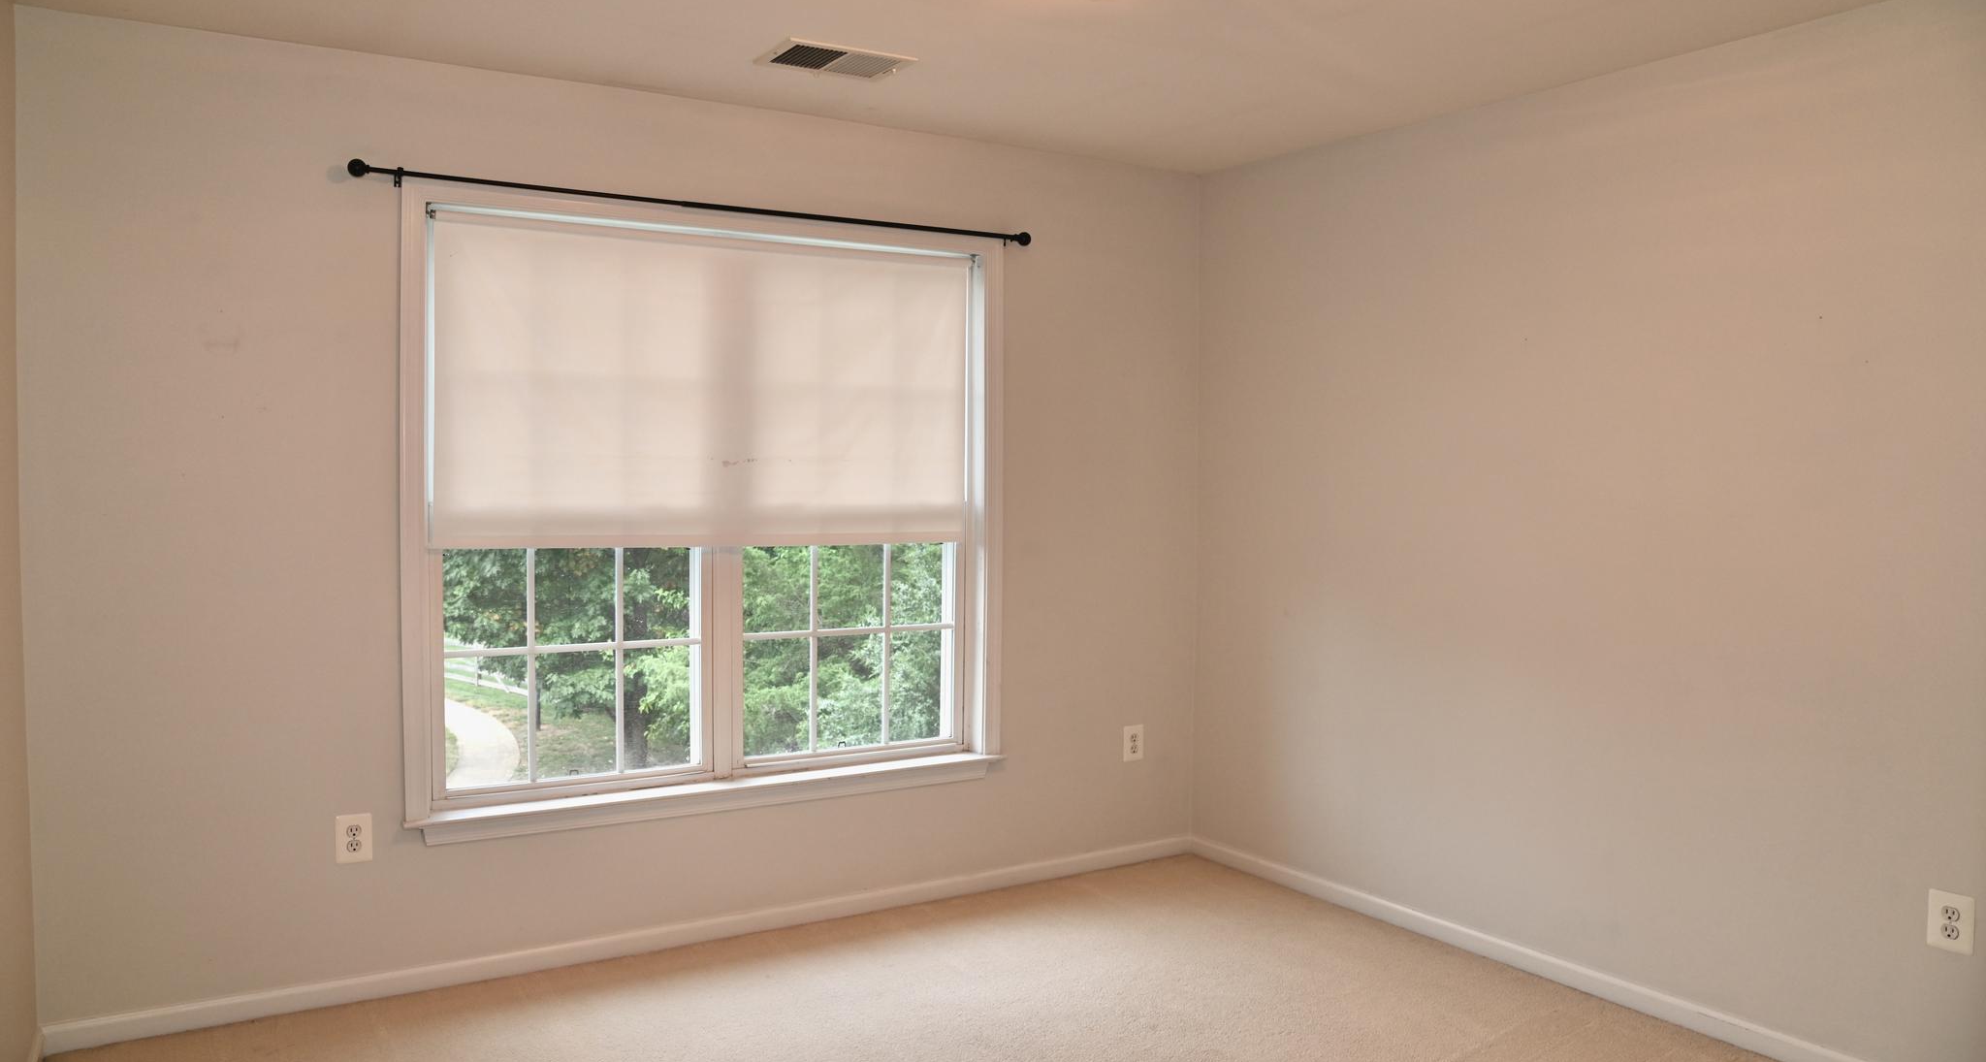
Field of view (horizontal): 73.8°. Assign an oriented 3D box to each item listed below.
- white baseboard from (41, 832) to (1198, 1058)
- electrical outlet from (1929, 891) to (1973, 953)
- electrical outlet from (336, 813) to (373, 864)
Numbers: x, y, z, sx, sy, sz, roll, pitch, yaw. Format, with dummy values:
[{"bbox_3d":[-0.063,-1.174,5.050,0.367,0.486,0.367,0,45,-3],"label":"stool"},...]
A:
[{"bbox_3d":[-0.720,1.156,3.900,3.400,0.073,0.016,-1,2,-32],"label":"white baseboard"},{"bbox_3d":[1.999,0.817,2.761,0.010,0.121,0.081,-1,2,-32],"label":"electrical outlet"},{"bbox_3d":[-1.608,0.775,3.333,0.079,0.121,0.010,-1,2,-32],"label":"electrical outlet"}]

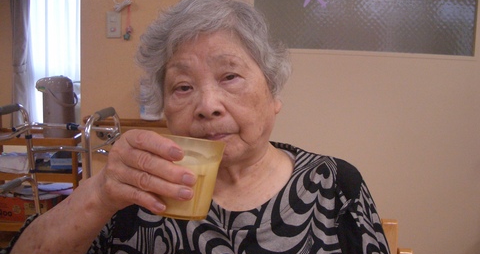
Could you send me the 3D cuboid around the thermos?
[{"bbox_3d":[-0.924,-0.101,2.460,0.200,0.312,0.165,3,4,11],"label":"thermos"}]

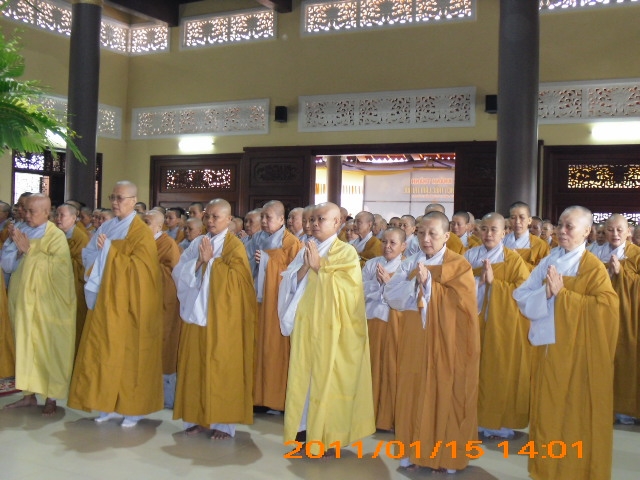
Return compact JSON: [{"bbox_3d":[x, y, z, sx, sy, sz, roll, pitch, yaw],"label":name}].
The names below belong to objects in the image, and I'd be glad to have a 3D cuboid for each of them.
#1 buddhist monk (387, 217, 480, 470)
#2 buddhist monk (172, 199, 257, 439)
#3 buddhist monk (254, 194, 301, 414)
[{"bbox_3d":[0.662,0.596,4.720,0.530,1.535,0.430,2,1,30],"label":"buddhist monk"},{"bbox_3d":[-0.710,0.515,5.350,0.530,1.600,0.440,2,1,30],"label":"buddhist monk"},{"bbox_3d":[-0.364,0.504,6.100,0.510,1.630,0.420,2,1,30],"label":"buddhist monk"}]

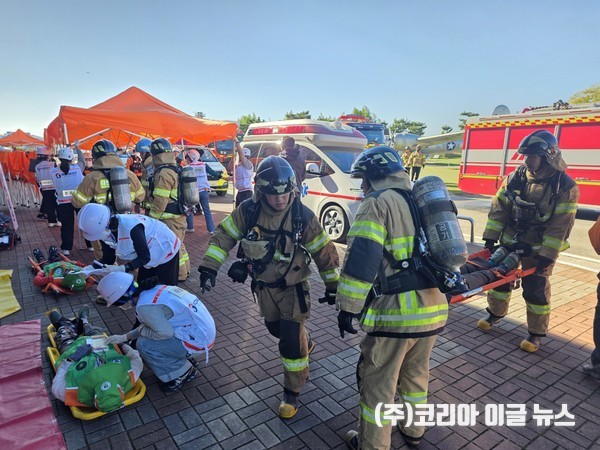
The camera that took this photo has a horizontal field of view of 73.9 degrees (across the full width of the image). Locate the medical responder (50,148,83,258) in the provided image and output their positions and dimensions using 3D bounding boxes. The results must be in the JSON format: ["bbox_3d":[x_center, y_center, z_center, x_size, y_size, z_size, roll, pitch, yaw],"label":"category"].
[{"bbox_3d":[-3.599,-0.391,6.198,0.550,1.680,0.450,-3,11,-22],"label":"medical responder"}]

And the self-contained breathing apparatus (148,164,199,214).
[{"bbox_3d":[-1.547,-0.446,4.902,0.420,0.620,0.420,6,12,26],"label":"self-contained breathing apparatus"}]

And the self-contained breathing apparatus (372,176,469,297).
[{"bbox_3d":[0.625,0.058,2.000,0.320,0.570,0.350,-6,4,36],"label":"self-contained breathing apparatus"}]

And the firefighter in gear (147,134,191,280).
[{"bbox_3d":[-1.672,-0.218,5.082,0.560,1.760,0.580,6,12,26],"label":"firefighter in gear"}]

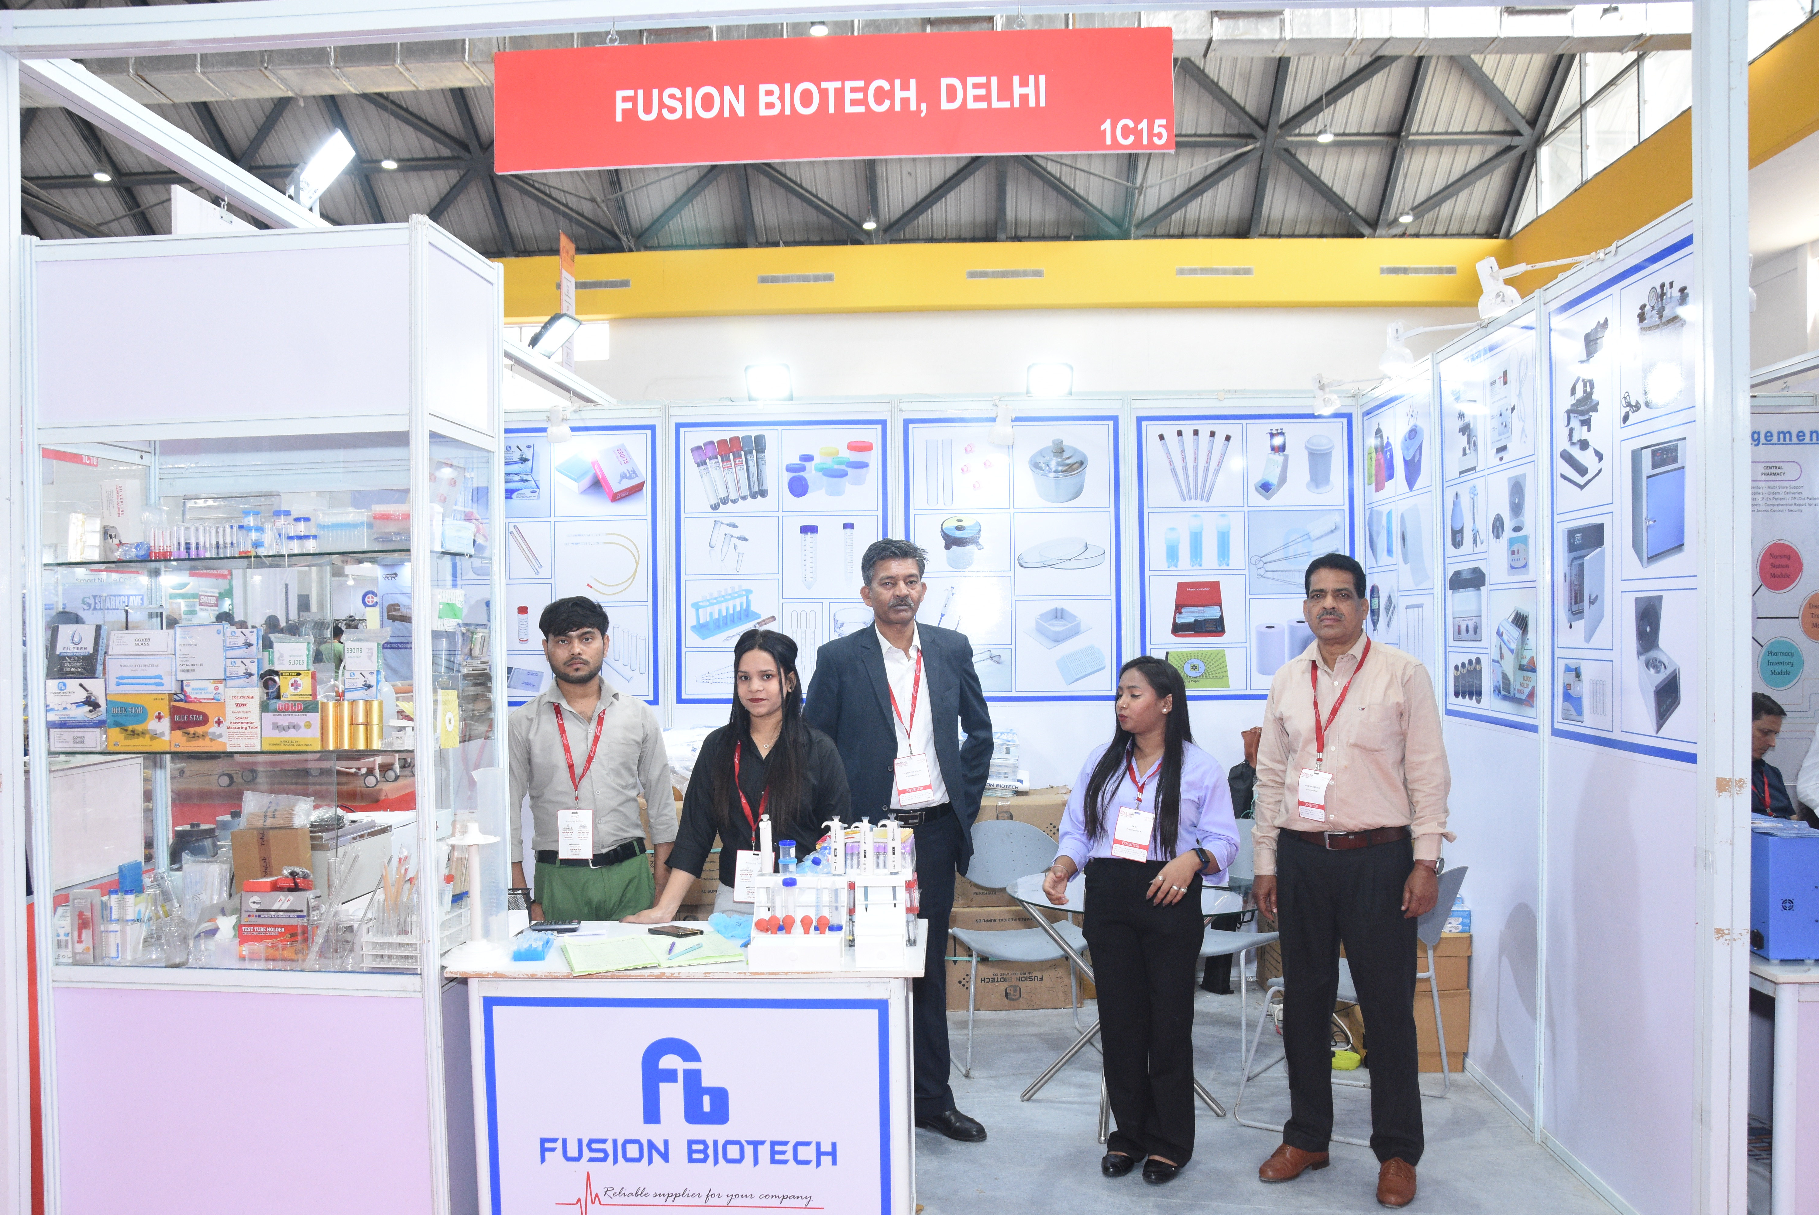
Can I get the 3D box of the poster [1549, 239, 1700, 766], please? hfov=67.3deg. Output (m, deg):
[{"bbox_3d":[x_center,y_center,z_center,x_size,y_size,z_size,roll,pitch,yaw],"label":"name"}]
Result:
[{"bbox_3d":[1.855,-0.250,3.500,0.020,1.240,0.930,-1,0,3],"label":"poster"}]

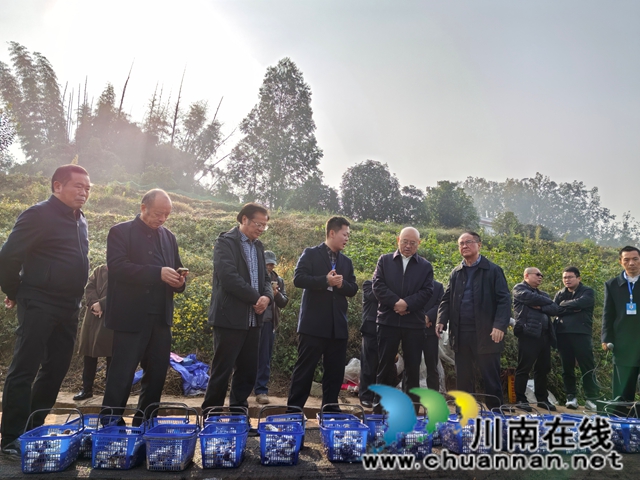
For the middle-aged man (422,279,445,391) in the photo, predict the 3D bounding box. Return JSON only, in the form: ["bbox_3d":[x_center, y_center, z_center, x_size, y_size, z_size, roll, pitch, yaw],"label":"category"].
[{"bbox_3d":[1.195,1.037,5.768,0.500,1.660,0.330,-1,-12,11],"label":"middle-aged man"}]

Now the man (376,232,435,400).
[{"bbox_3d":[0.774,0.752,4.609,0.580,1.740,0.380,1,-12,4],"label":"man"}]

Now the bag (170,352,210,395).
[{"bbox_3d":[-1.440,1.495,5.550,0.530,0.500,0.420,1,-13,0],"label":"bag"}]

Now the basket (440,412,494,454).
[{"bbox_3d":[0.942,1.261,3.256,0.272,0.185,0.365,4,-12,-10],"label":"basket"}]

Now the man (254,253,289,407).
[{"bbox_3d":[-0.544,0.923,5.428,0.470,1.650,0.360,1,-13,2],"label":"man"}]

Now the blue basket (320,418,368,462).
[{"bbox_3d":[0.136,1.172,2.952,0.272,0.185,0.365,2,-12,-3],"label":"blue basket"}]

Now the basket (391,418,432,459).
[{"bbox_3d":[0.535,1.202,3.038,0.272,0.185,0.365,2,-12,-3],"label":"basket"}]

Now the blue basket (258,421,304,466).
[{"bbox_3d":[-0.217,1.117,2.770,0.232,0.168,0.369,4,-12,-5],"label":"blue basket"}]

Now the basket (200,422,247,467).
[{"bbox_3d":[-0.510,1.102,2.671,0.238,0.164,0.347,2,-13,-5],"label":"basket"}]

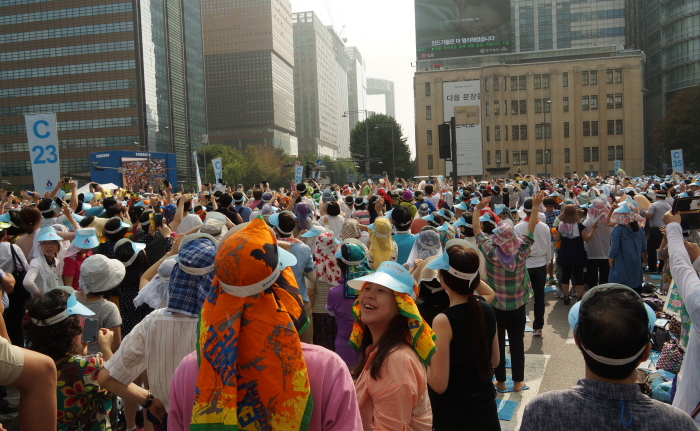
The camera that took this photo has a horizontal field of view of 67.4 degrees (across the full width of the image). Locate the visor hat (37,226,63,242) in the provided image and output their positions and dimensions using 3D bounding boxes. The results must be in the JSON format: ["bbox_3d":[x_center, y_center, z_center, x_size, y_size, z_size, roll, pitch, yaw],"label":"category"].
[{"bbox_3d":[-2.865,0.172,5.000,0.210,0.140,0.220,-4,3,-38],"label":"visor hat"}]

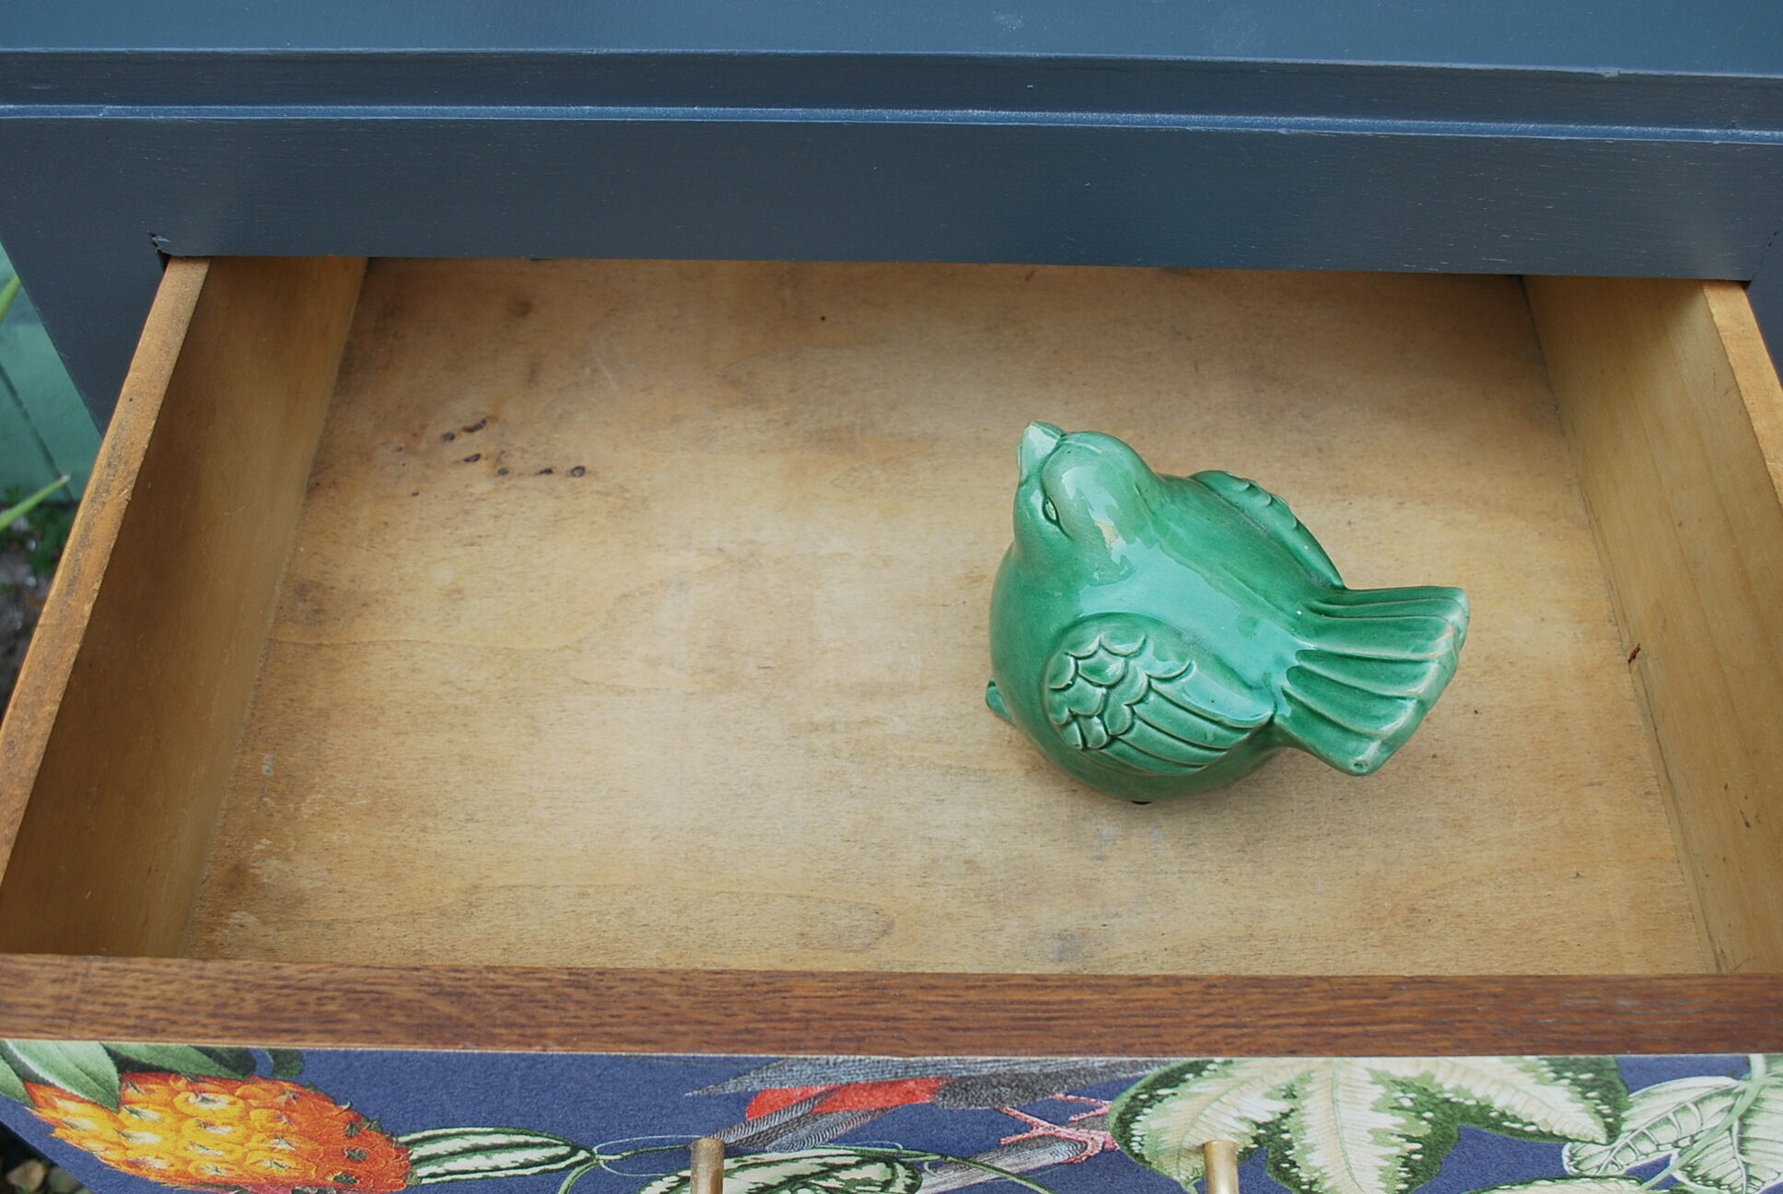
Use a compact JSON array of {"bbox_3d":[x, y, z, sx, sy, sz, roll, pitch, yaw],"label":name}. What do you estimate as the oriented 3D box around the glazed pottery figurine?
[{"bbox_3d":[0.092,0.008,0.520,0.131,0.111,0.100,23,57,16],"label":"glazed pottery figurine"}]

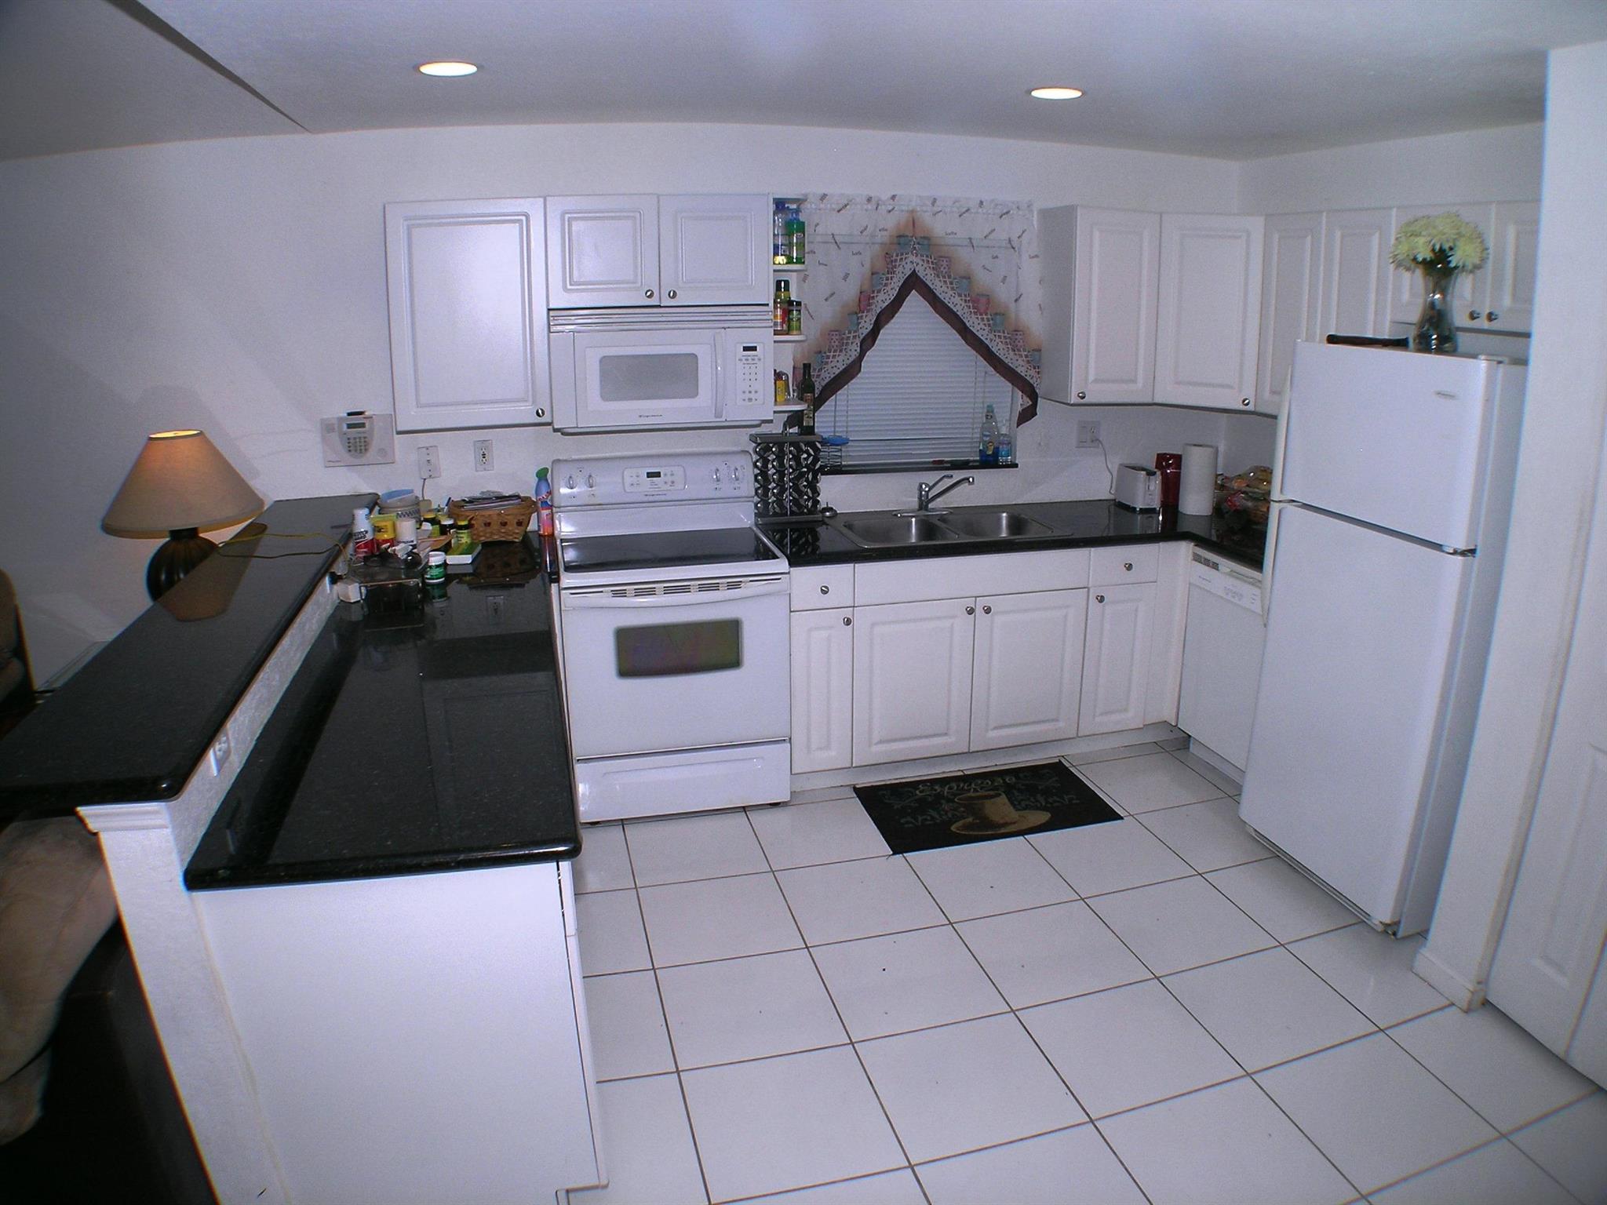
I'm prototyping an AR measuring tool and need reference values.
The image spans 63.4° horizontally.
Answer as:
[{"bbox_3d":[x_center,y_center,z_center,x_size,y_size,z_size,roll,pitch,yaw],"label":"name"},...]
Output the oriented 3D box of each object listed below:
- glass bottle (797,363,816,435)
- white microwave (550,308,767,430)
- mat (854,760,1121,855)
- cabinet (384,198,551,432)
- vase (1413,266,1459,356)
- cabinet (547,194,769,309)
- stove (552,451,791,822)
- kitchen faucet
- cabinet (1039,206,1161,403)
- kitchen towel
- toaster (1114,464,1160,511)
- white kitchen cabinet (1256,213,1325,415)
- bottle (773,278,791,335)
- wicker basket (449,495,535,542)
[{"bbox_3d":[0.018,-0.750,4.798,0.061,0.261,0.061,-4,18,-14],"label":"glass bottle"},{"bbox_3d":[-0.521,-0.834,4.497,0.750,0.394,0.394,-5,18,-16],"label":"white microwave"},{"bbox_3d":[0.652,0.717,4.673,0.857,0.012,0.502,-4,18,-13],"label":"mat"},{"bbox_3d":[-1.112,-0.956,4.303,0.483,0.719,0.330,-5,18,-16],"label":"cabinet"},{"bbox_3d":[1.734,-0.815,3.585,0.133,0.236,0.133,-5,18,-16],"label":"vase"},{"bbox_3d":[-0.523,-1.201,4.414,0.747,0.355,0.330,-5,18,-16],"label":"cabinet"},{"bbox_3d":[-0.481,0.107,4.668,0.749,1.177,0.648,-4,18,-14],"label":"stove"},{"bbox_3d":[0.559,-0.427,5.077,0.207,0.153,0.059,1,18,3],"label":"kitchen faucet"},{"bbox_3d":[1.107,-1.132,4.912,0.320,0.724,0.312,-4,18,-14],"label":"cabinet"},{"bbox_3d":[1.548,-0.492,5.091,0.128,0.276,0.128,-4,18,-14],"label":"kitchen towel"},{"bbox_3d":[1.325,-0.462,5.177,0.118,0.166,0.227,-4,18,-14],"label":"toaster"},{"bbox_3d":[1.804,-1.007,4.498,0.325,0.709,0.296,-5,18,-16],"label":"white kitchen cabinet"},{"bbox_3d":[-0.071,-1.034,4.540,0.063,0.184,0.063,-4,18,-14],"label":"bottle"},{"bbox_3d":[-1.101,-0.280,4.614,0.295,0.138,0.192,-4,18,-14],"label":"wicker basket"}]

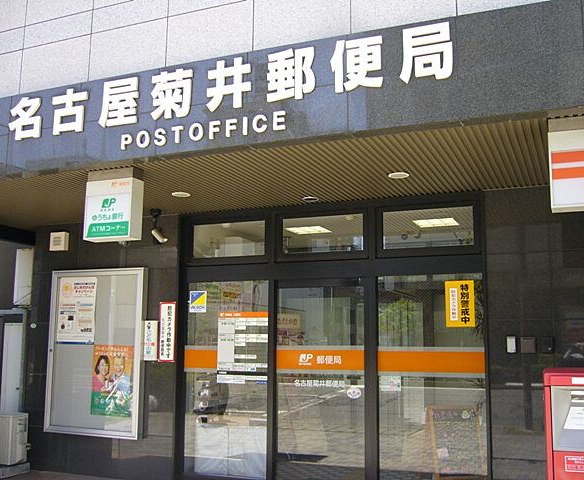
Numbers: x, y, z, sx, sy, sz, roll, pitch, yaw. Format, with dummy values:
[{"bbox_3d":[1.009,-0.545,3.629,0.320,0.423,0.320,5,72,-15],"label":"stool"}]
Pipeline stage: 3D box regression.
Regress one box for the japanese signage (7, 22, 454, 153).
[{"bbox_3d":[-0.671,-0.978,4.643,3.580,0.547,0.050,-3,-9,22],"label":"japanese signage"}]

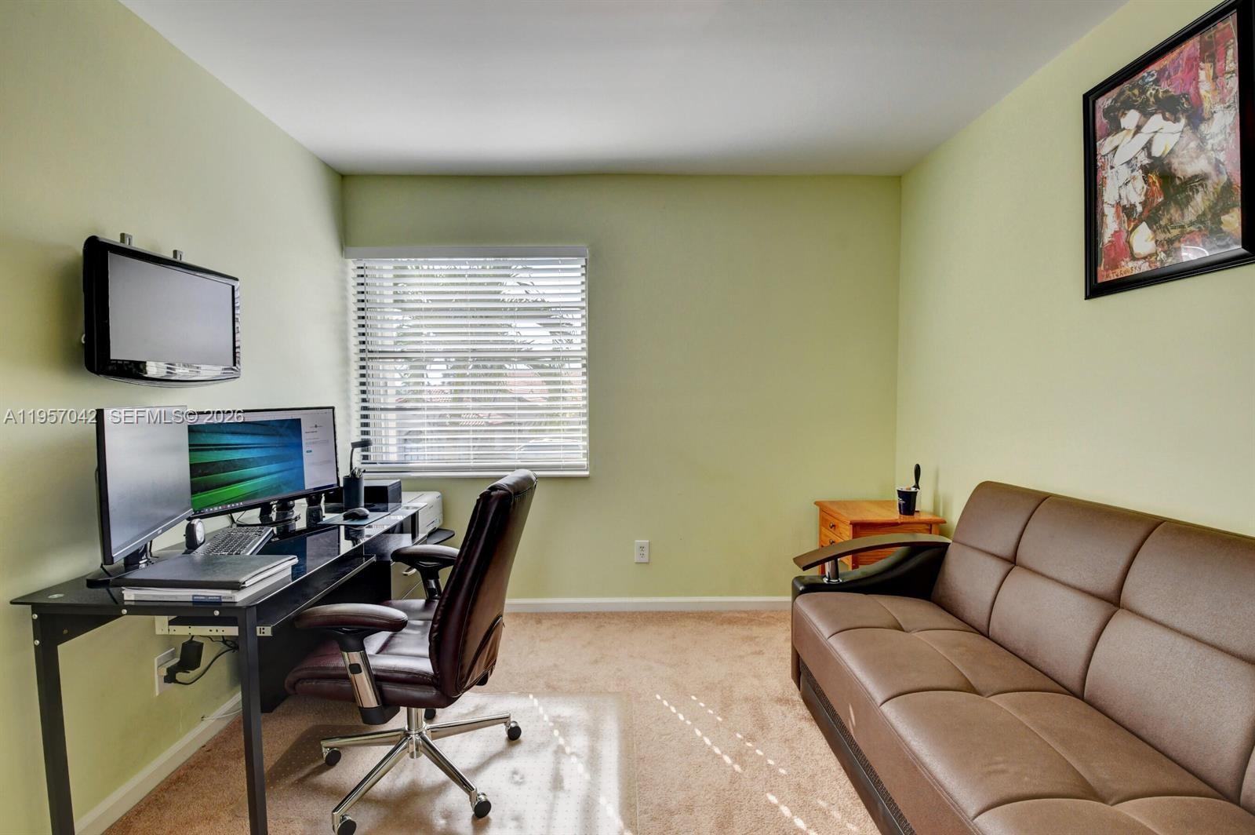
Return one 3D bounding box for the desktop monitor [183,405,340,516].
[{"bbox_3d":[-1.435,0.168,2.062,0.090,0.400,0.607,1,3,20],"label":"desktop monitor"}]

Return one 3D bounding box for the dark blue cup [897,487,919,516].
[{"bbox_3d":[1.405,0.426,2.638,0.095,0.125,0.095,0,3,0],"label":"dark blue cup"}]

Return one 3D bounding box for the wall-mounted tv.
[{"bbox_3d":[-1.473,-0.306,1.683,0.063,0.385,0.545,0,3,-1],"label":"wall-mounted tv"}]

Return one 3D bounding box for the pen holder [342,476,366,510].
[{"bbox_3d":[-1.199,0.329,2.289,0.083,0.130,0.083,0,3,-1],"label":"pen holder"}]

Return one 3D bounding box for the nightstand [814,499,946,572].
[{"bbox_3d":[1.285,0.799,2.718,0.453,0.627,0.471,0,3,-1],"label":"nightstand"}]

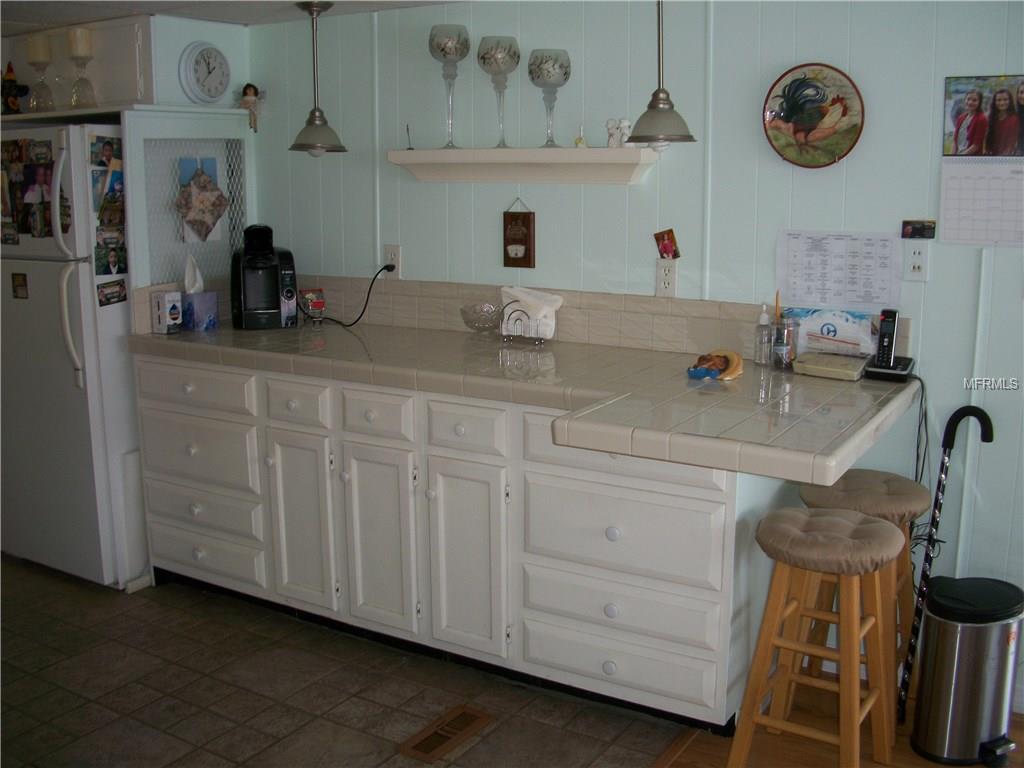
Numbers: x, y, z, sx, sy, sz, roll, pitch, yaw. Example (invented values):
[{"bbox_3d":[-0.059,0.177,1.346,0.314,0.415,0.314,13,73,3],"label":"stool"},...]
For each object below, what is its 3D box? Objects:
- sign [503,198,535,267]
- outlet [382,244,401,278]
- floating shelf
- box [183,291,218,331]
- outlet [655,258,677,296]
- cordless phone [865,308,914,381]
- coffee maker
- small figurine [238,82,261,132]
[{"bbox_3d":[0.025,-0.502,3.444,0.107,0.226,0.018,7,13,31],"label":"sign"},{"bbox_3d":[-0.414,-0.423,3.592,0.071,0.117,0.012,7,13,30],"label":"outlet"},{"bbox_3d":[0.010,-0.703,3.349,0.943,0.110,0.125,7,13,31],"label":"floating shelf"},{"bbox_3d":[-1.137,-0.267,3.713,0.112,0.136,0.112,7,13,31],"label":"box"},{"bbox_3d":[0.460,-0.316,3.073,0.071,0.115,0.012,7,13,30],"label":"outlet"},{"bbox_3d":[1.025,-0.110,2.778,0.115,0.181,0.130,8,14,34],"label":"cordless phone"},{"bbox_3d":[-0.925,-0.403,3.823,0.198,0.359,0.280,-5,12,-21],"label":"coffee maker"},{"bbox_3d":[-0.956,-1.010,3.782,0.090,0.185,0.085,-10,15,-42],"label":"small figurine"}]

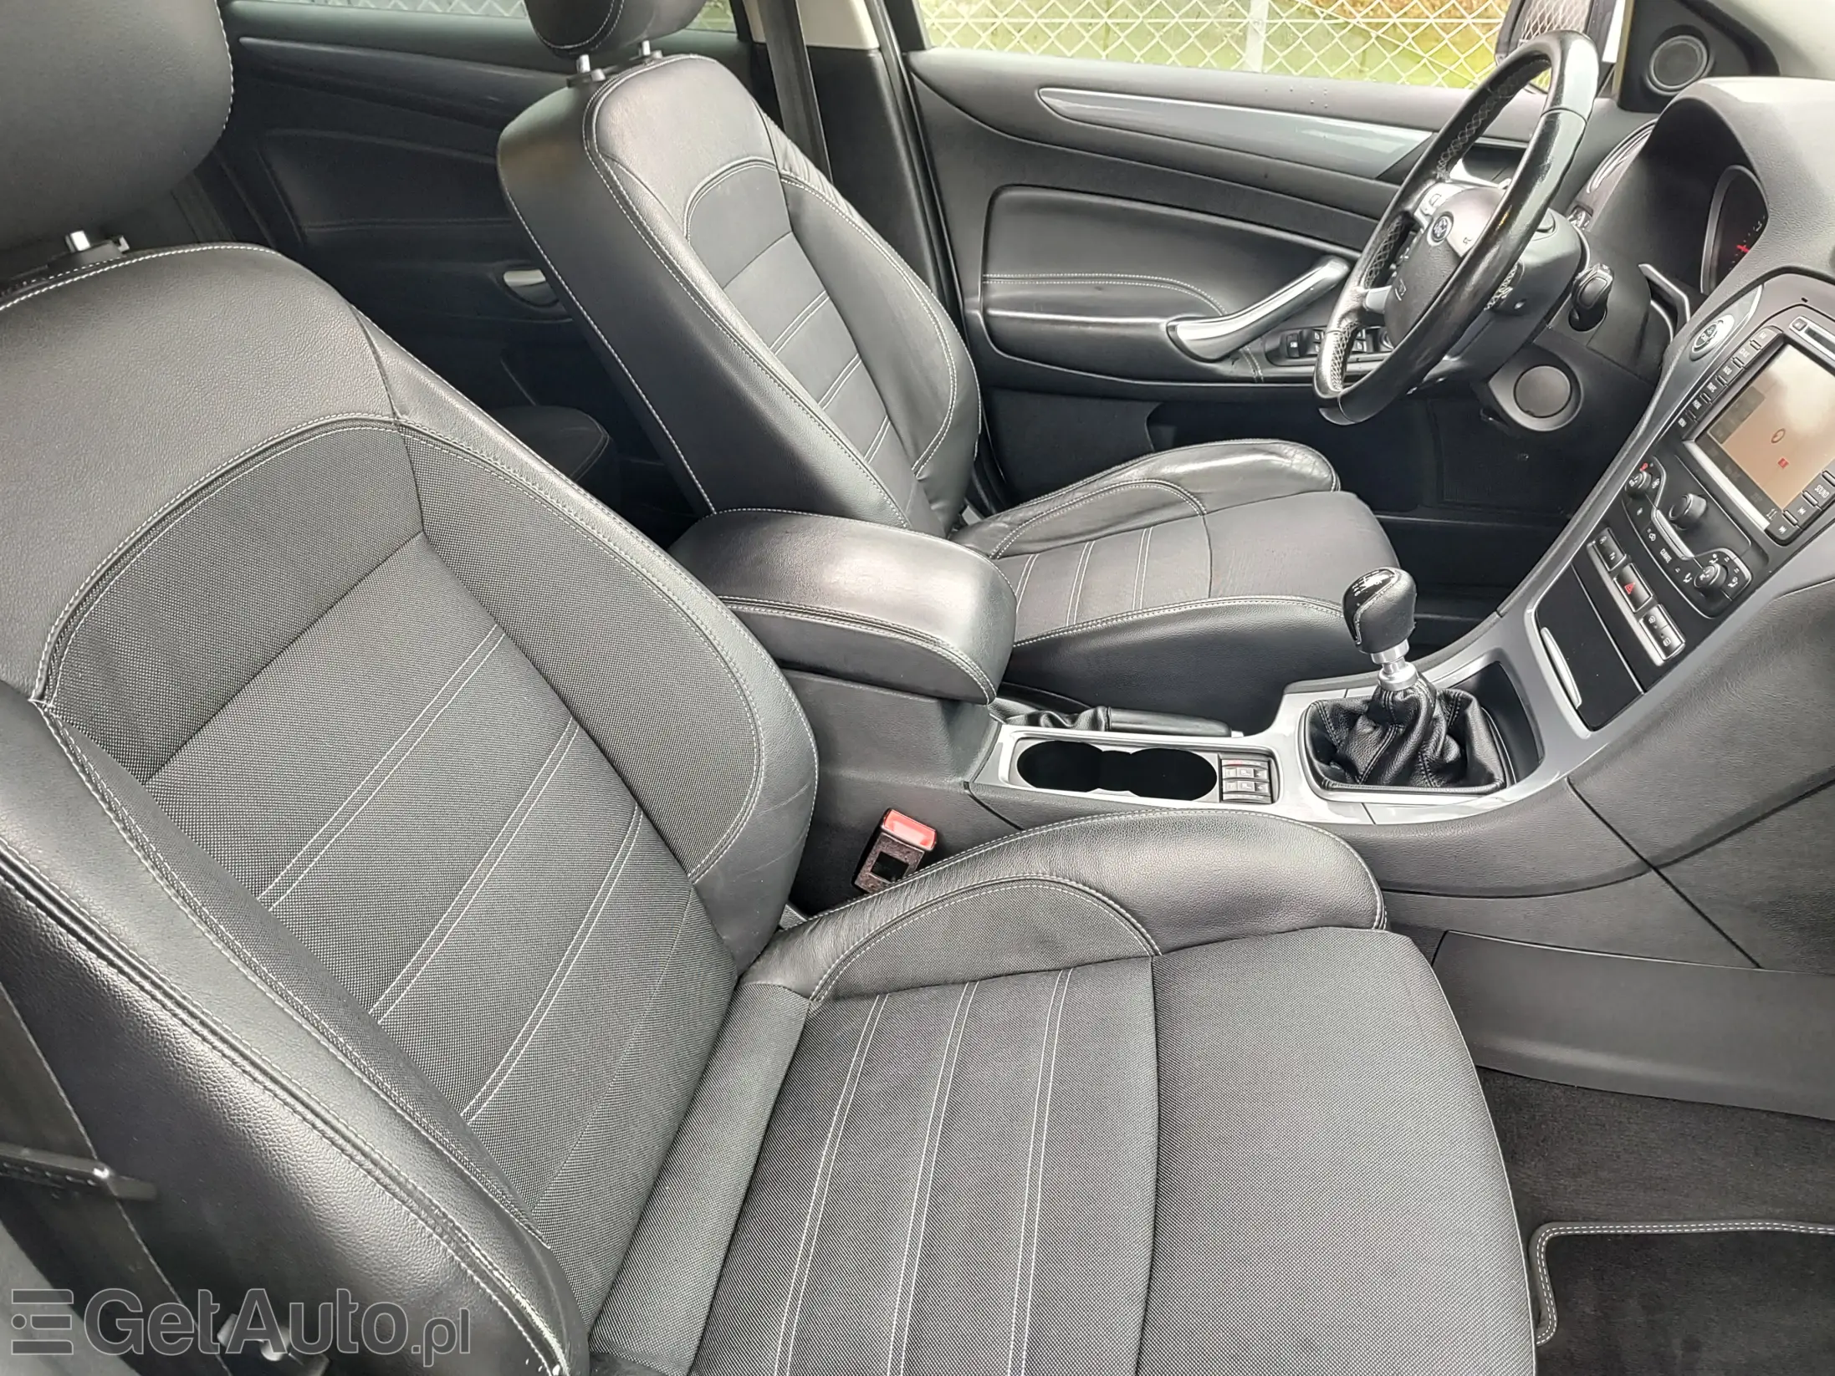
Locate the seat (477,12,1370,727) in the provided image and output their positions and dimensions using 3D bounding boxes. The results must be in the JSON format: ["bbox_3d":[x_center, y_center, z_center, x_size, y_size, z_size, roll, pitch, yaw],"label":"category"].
[{"bbox_3d":[0.067,-0.370,1.296,0.935,0.935,0.530,6,33,8],"label":"seat"}]

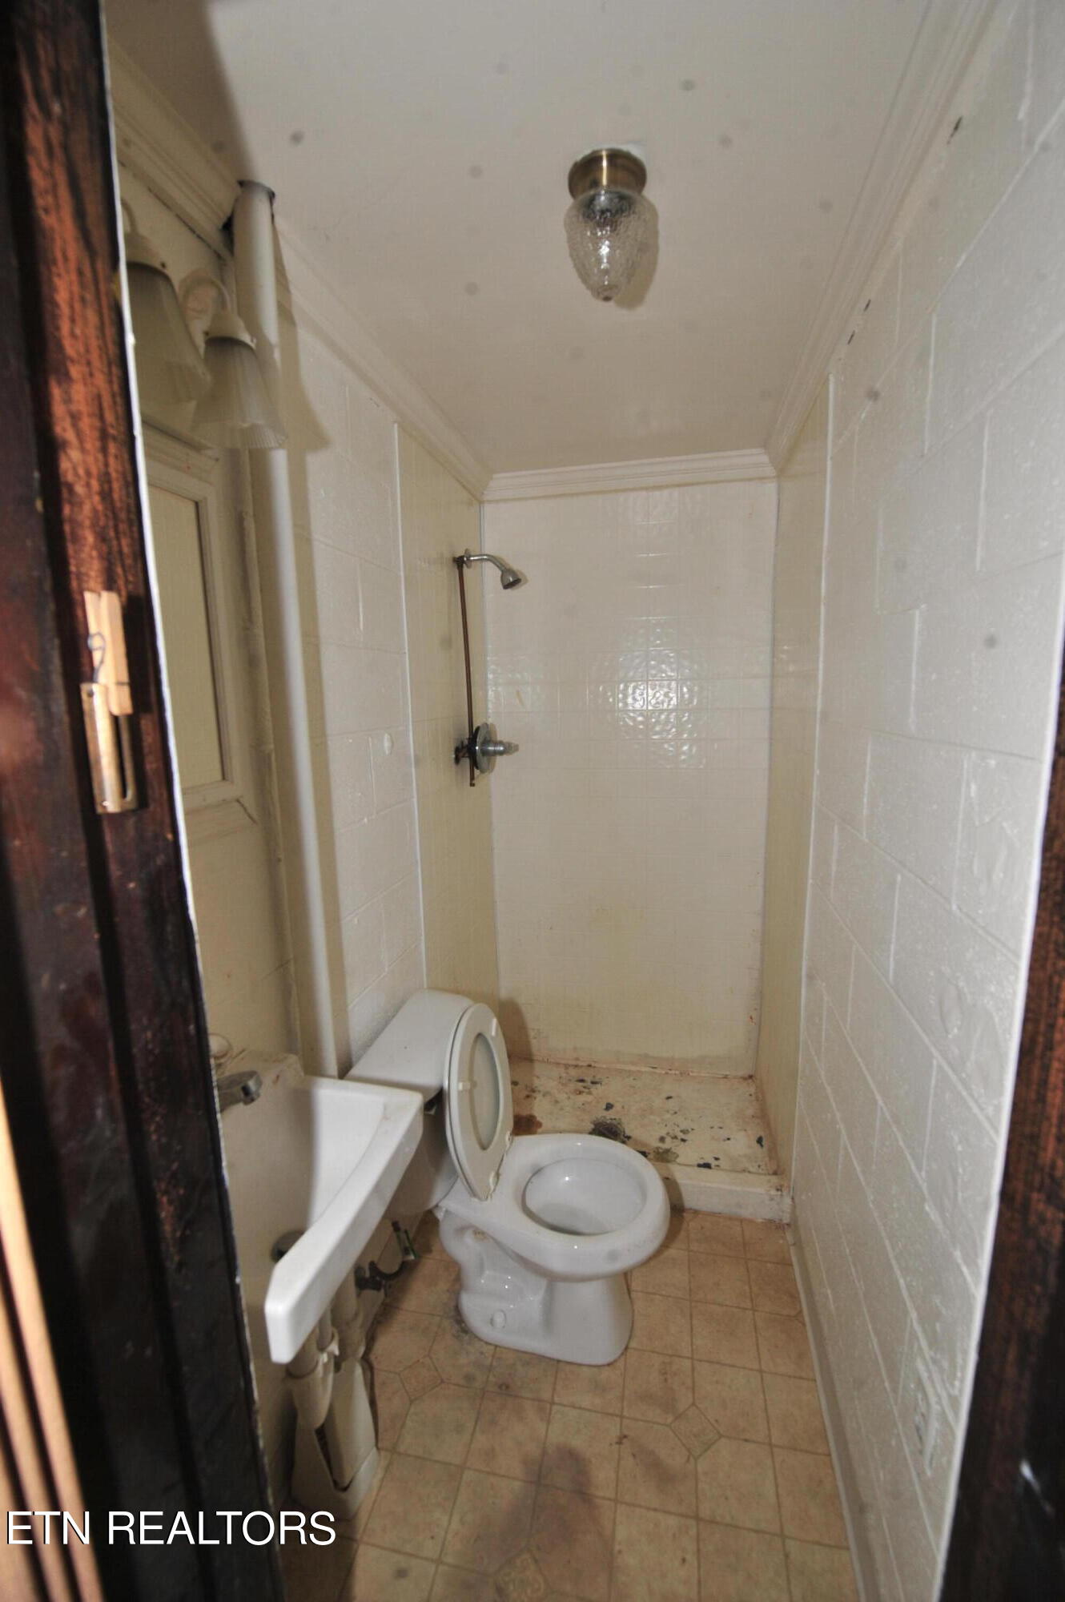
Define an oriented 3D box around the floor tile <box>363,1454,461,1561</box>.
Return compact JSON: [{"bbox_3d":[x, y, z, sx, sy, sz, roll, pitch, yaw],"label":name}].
[{"bbox_3d":[-0.223,1.352,1.198,0.151,0.008,0.150,1,10,12],"label":"floor tile"}]

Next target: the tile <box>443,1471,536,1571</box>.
[{"bbox_3d":[-0.077,1.362,1.172,0.152,0.010,0.148,1,10,12],"label":"tile"}]

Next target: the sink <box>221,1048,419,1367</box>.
[{"bbox_3d":[-0.377,0.631,0.986,0.290,0.200,0.420,1,10,13],"label":"sink"}]

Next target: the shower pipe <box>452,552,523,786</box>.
[{"bbox_3d":[-0.154,-0.446,2.165,0.245,0.800,0.150,1,10,13],"label":"shower pipe"}]

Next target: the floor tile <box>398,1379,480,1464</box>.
[{"bbox_3d":[-0.193,1.328,1.340,0.151,0.008,0.150,1,10,12],"label":"floor tile"}]

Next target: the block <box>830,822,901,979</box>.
[{"bbox_3d":[0.699,0.174,1.195,0.131,0.199,0.400,1,9,13],"label":"block"}]

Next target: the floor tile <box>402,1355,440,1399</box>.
[{"bbox_3d":[-0.255,1.324,1.425,0.074,0.008,0.074,-7,11,-33],"label":"floor tile"}]

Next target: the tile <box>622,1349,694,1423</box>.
[{"bbox_3d":[0.282,1.310,1.389,0.151,0.008,0.150,1,10,12],"label":"tile"}]

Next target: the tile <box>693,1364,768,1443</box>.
[{"bbox_3d":[0.433,1.318,1.366,0.152,0.010,0.148,1,10,12],"label":"tile"}]

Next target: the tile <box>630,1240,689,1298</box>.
[{"bbox_3d":[0.347,1.267,1.675,0.152,0.010,0.148,1,10,12],"label":"tile"}]

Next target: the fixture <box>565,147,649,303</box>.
[{"bbox_3d":[0.121,-0.902,0.999,0.133,0.179,0.133,1,9,13],"label":"fixture"}]

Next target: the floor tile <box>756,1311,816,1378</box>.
[{"bbox_3d":[0.598,1.290,1.471,0.134,0.008,0.150,1,10,12],"label":"floor tile"}]

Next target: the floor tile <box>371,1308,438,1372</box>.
[{"bbox_3d":[-0.316,1.312,1.511,0.151,0.008,0.151,1,9,12],"label":"floor tile"}]

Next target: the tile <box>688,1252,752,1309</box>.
[{"bbox_3d":[0.500,1.274,1.657,0.151,0.008,0.151,1,9,12],"label":"tile"}]

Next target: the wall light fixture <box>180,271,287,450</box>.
[{"bbox_3d":[-0.453,-0.655,0.915,0.165,0.215,0.137,1,10,13],"label":"wall light fixture"}]

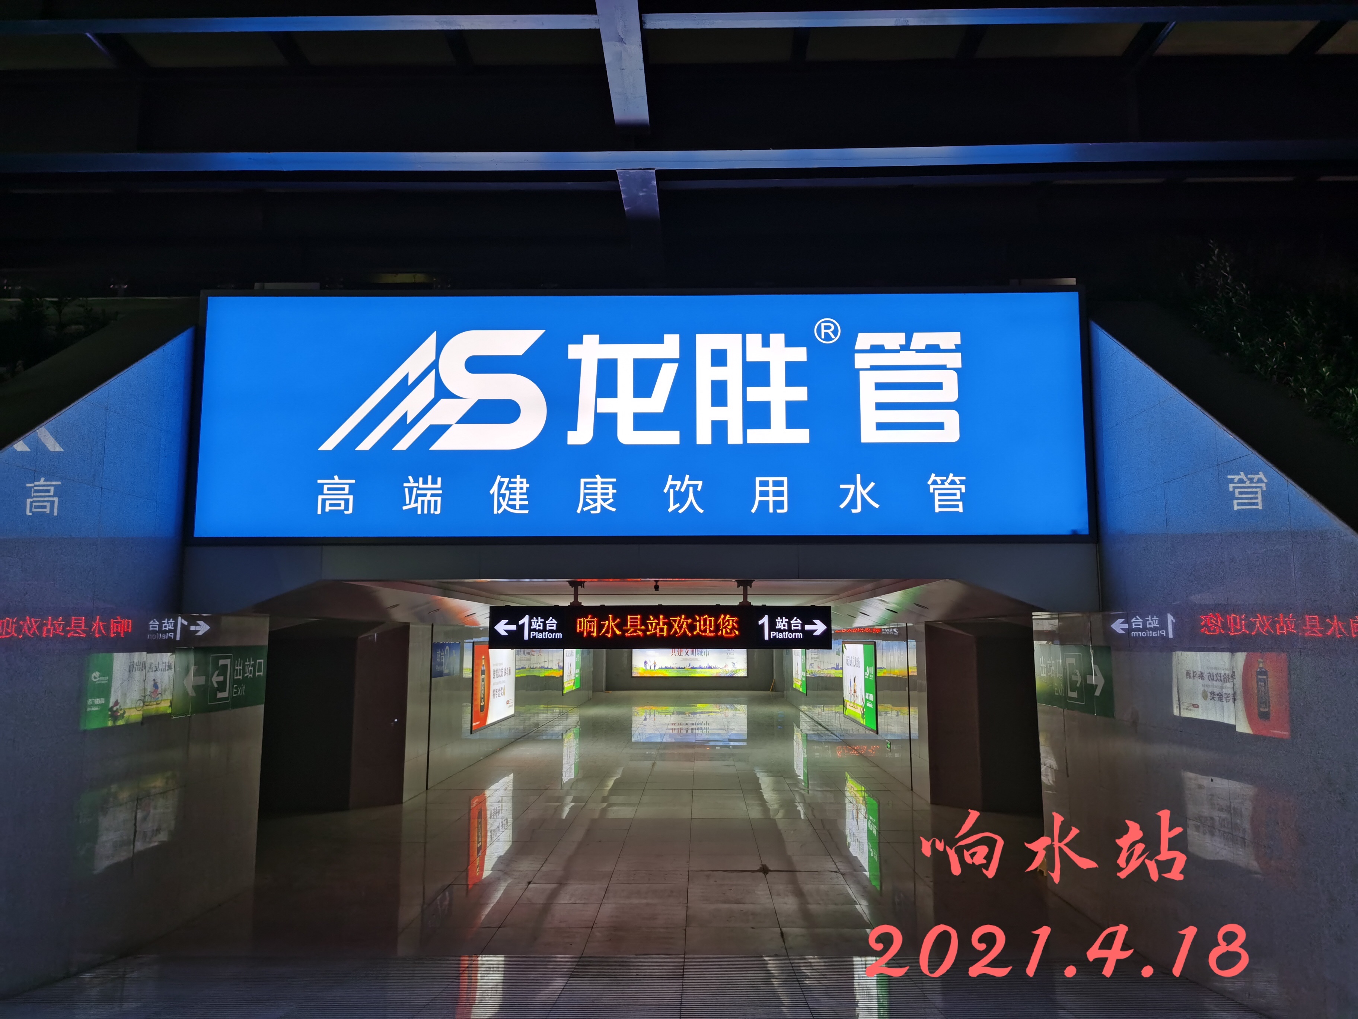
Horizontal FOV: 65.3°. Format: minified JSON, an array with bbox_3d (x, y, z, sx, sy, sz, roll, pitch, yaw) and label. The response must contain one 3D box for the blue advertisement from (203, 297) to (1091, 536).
[{"bbox_3d":[-0.320,-0.828,9.355,7.830,2.256,0.200,0,-7,1],"label":"blue advertisement"}]

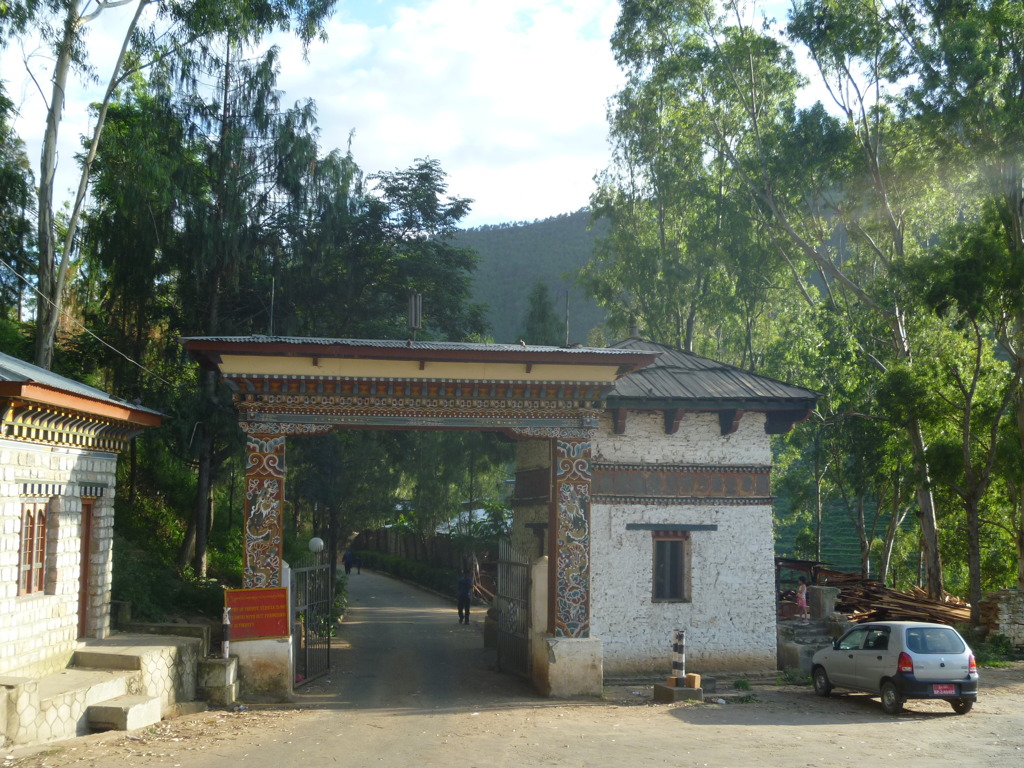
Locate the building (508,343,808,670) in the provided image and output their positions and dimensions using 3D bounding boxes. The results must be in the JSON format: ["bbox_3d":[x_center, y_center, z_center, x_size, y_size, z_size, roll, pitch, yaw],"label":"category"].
[{"bbox_3d":[2.871,2.627,24.263,6.000,7.500,6.200,2,-7,-11],"label":"building"}]

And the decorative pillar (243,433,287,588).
[{"bbox_3d":[-4.778,2.922,20.128,0.680,3.880,0.680,1,-7,-7],"label":"decorative pillar"}]

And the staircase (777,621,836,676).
[{"bbox_3d":[6.298,5.686,22.297,1.500,1.300,1.500,2,-7,-11],"label":"staircase"}]

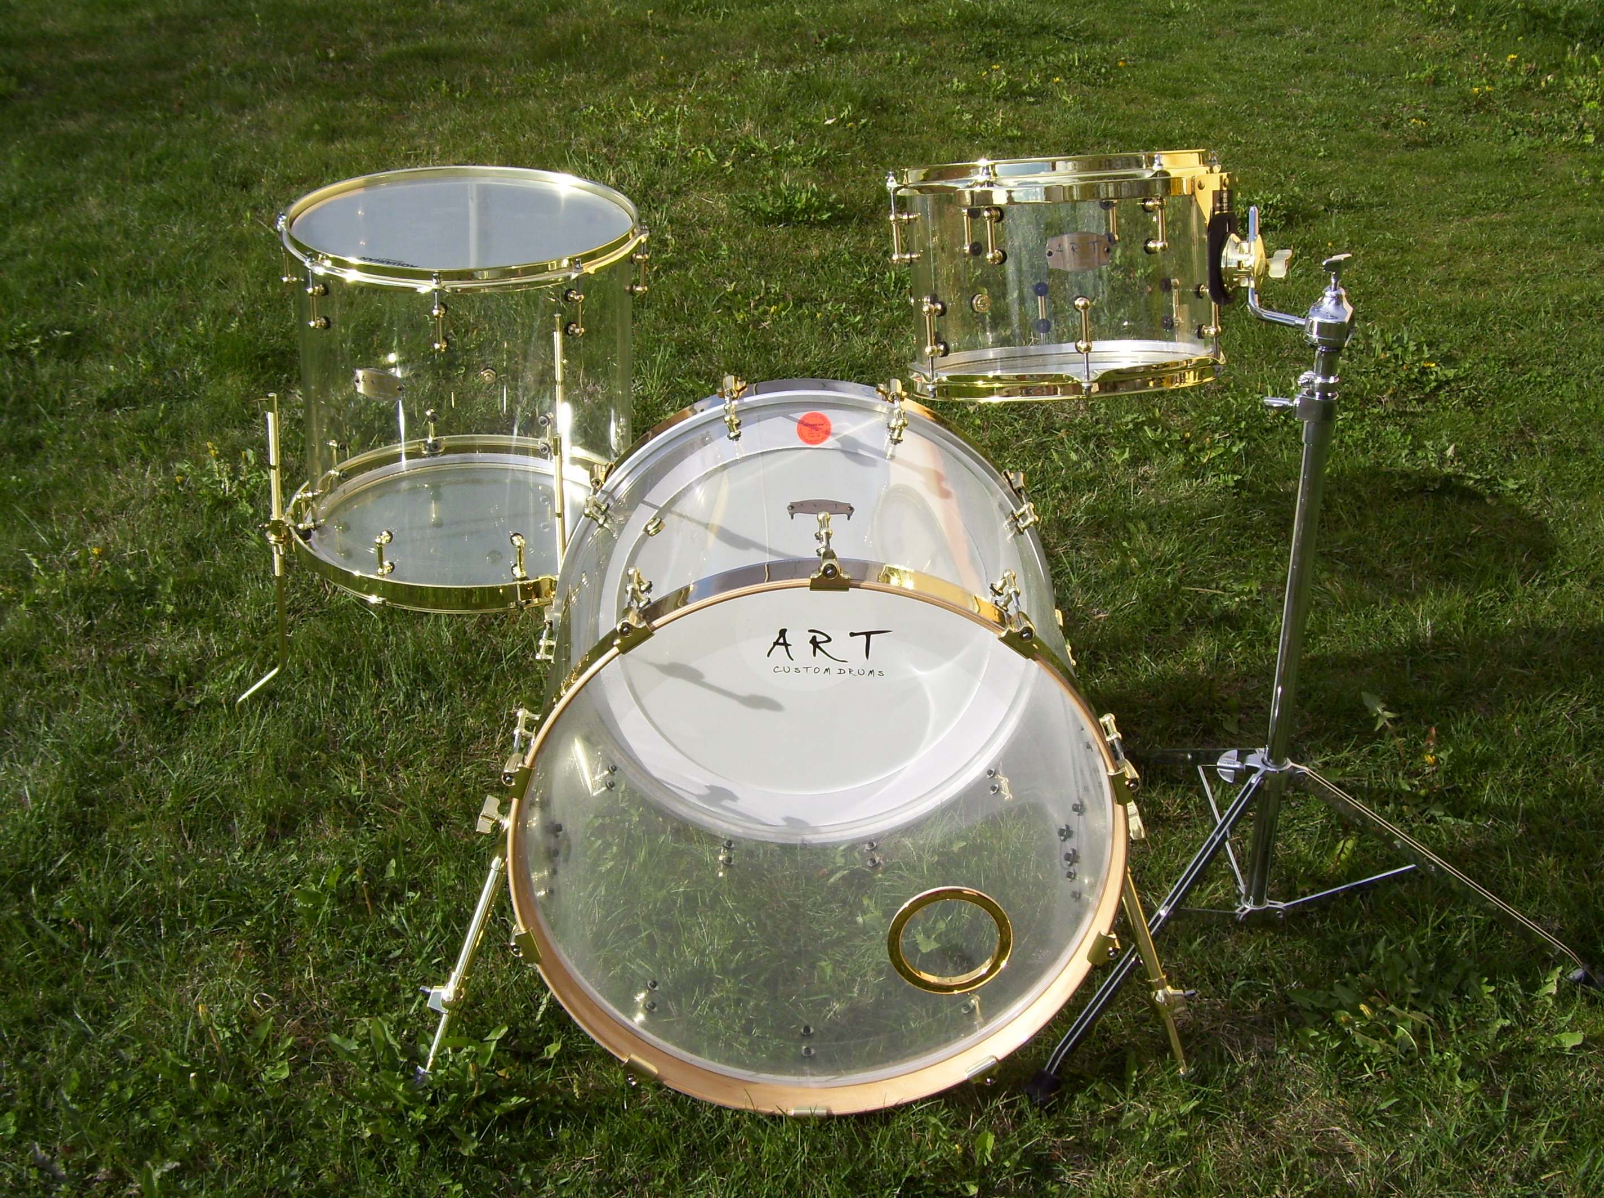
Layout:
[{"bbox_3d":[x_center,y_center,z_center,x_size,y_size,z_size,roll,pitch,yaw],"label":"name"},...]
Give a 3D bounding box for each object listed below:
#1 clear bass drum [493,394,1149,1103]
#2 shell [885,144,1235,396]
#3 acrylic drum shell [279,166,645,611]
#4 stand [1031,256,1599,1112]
[{"bbox_3d":[0.011,0.135,2.264,0.615,0.605,0.595,0,23,-1],"label":"clear bass drum"},{"bbox_3d":[0.270,-0.338,2.165,0.355,0.238,0.350,-4,11,1],"label":"shell"},{"bbox_3d":[-0.418,-0.273,2.633,0.445,0.440,0.445,2,27,-1],"label":"acrylic drum shell"},{"bbox_3d":[0.485,-0.019,2.329,0.700,0.830,0.610,-8,27,-17],"label":"stand"}]

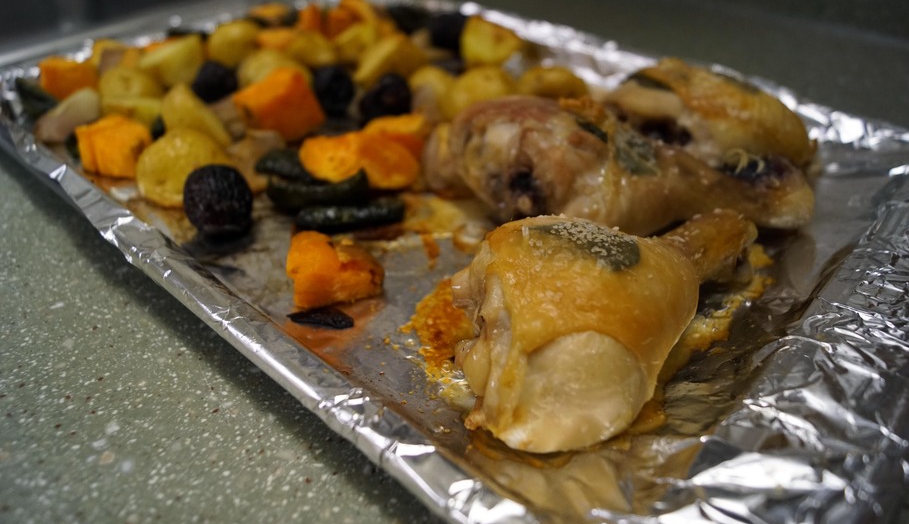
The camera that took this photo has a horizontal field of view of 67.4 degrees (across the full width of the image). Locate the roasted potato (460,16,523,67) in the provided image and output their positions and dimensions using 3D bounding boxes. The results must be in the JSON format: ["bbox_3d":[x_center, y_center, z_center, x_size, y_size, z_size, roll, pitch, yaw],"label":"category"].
[{"bbox_3d":[0.024,-0.141,0.437,0.040,0.031,0.036,0,37,0],"label":"roasted potato"}]

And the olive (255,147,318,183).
[{"bbox_3d":[-0.076,-0.043,0.314,0.035,0.017,0.021,8,37,9],"label":"olive"}]

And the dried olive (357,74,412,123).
[{"bbox_3d":[-0.037,-0.087,0.367,0.029,0.028,0.028,0,37,0],"label":"dried olive"}]

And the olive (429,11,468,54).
[{"bbox_3d":[-0.003,-0.152,0.455,0.029,0.028,0.029,0,37,0],"label":"olive"}]

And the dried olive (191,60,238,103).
[{"bbox_3d":[-0.136,-0.102,0.388,0.026,0.025,0.026,0,37,0],"label":"dried olive"}]

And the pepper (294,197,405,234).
[{"bbox_3d":[-0.044,-0.020,0.288,0.046,0.015,0.015,-5,37,-7],"label":"pepper"}]

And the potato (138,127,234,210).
[{"bbox_3d":[-0.118,-0.042,0.300,0.041,0.034,0.038,0,37,0],"label":"potato"}]

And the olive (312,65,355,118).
[{"bbox_3d":[-0.066,-0.094,0.375,0.024,0.028,0.025,0,37,0],"label":"olive"}]

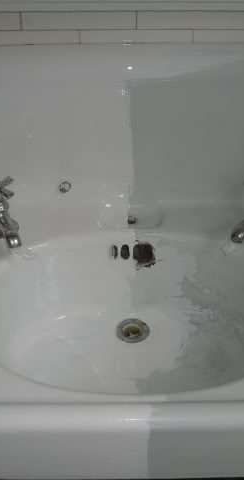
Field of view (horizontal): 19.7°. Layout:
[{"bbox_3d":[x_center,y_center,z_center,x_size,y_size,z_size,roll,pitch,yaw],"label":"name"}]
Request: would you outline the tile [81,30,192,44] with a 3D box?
[{"bbox_3d":[0.020,-0.257,0.973,0.152,0.076,0.010,0,42,0],"label":"tile"}]

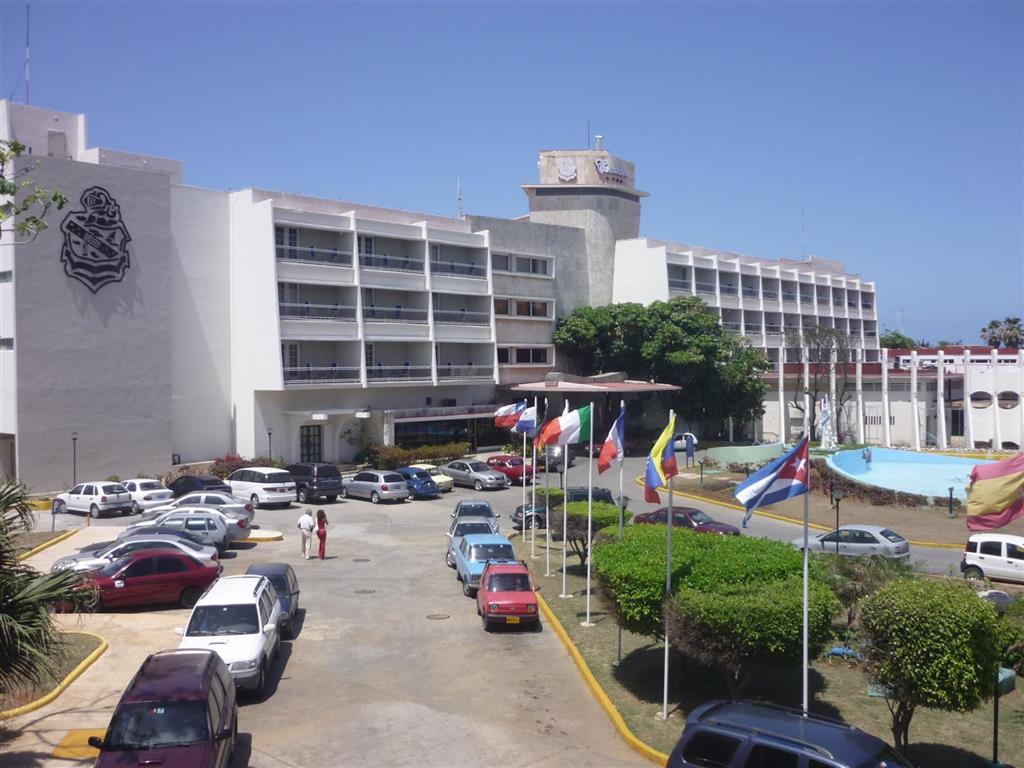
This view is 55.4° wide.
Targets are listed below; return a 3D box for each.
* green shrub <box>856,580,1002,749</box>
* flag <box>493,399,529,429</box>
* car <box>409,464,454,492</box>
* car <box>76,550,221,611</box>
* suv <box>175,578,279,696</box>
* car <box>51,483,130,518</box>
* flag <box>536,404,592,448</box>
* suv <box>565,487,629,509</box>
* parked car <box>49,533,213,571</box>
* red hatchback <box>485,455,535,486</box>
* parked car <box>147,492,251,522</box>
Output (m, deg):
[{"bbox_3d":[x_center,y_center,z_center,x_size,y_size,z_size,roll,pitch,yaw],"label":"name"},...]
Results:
[{"bbox_3d":[7.435,5.029,17.477,2.420,2.900,2.350,0,2,0],"label":"green shrub"},{"bbox_3d":[0.000,1.169,37.400,1.350,1.000,0.300,0,2,0],"label":"flag"},{"bbox_3d":[-5.010,5.013,52.796,4.100,1.420,1.610,2,2,43],"label":"car"},{"bbox_3d":[-10.334,5.278,26.878,4.400,1.410,1.710,0,2,-13],"label":"car"},{"bbox_3d":[-6.450,5.725,22.490,1.820,1.750,4.550,0,2,-9],"label":"suv"},{"bbox_3d":[-18.873,5.137,44.161,3.870,1.430,1.650,1,2,37],"label":"car"},{"bbox_3d":[1.342,1.086,24.946,1.420,1.120,0.350,0,2,0],"label":"flag"},{"bbox_3d":[2.425,5.408,42.590,4.700,1.730,1.770,0,2,0],"label":"suv"},{"bbox_3d":[-11.361,5.260,29.379,4.650,1.450,1.780,0,2,-11],"label":"parked car"},{"bbox_3d":[0.000,4.853,55.379,1.600,1.440,4.100,-2,2,-41],"label":"red hatchback"},{"bbox_3d":[-12.910,5.211,40.497,4.400,1.470,1.700,0,2,-4],"label":"parked car"}]

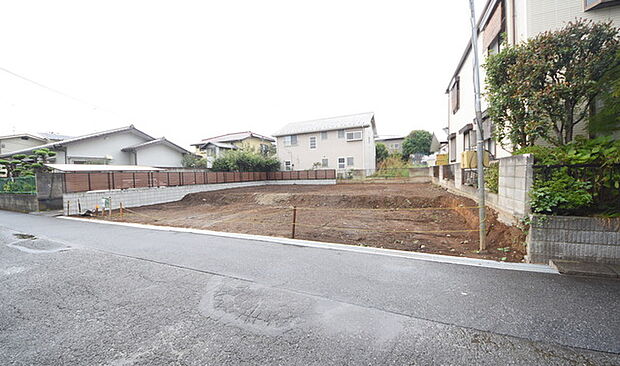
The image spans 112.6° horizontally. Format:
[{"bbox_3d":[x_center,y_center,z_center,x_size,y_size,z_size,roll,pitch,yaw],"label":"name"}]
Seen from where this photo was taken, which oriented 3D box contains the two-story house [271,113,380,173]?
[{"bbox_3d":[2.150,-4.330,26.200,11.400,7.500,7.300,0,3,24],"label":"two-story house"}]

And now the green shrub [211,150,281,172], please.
[{"bbox_3d":[-7.600,-2.000,24.400,7.600,3.400,3.200,0,3,24],"label":"green shrub"}]

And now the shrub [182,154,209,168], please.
[{"bbox_3d":[-11.300,-1.200,20.400,2.100,2.900,1.800,0,3,24],"label":"shrub"}]

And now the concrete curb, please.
[{"bbox_3d":[-3.920,1.430,6.300,16.300,0.110,0.220,-1,2,22],"label":"concrete curb"}]

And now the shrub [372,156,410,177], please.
[{"bbox_3d":[7.800,-1.550,19.800,3.300,1.900,2.400,0,3,24],"label":"shrub"}]

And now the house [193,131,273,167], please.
[{"bbox_3d":[-11.700,-3.600,32.400,9.400,6.900,7.800,0,3,24],"label":"house"}]

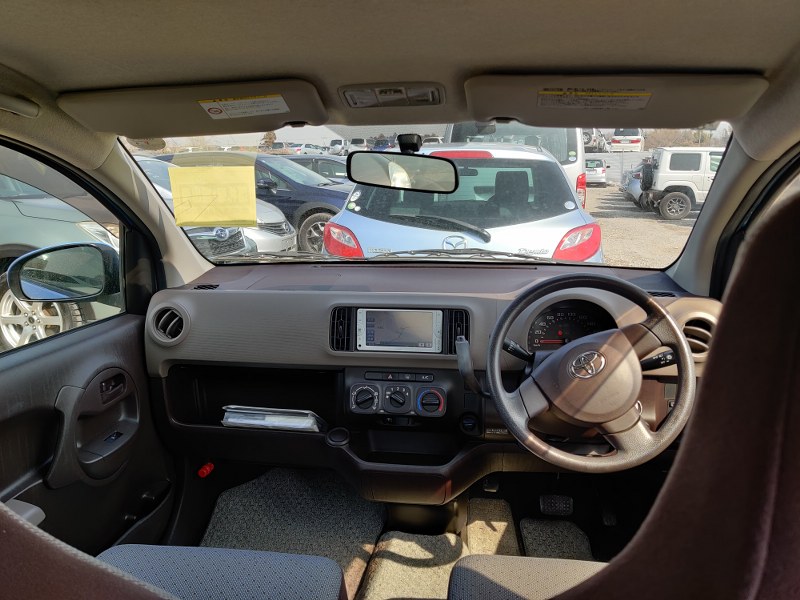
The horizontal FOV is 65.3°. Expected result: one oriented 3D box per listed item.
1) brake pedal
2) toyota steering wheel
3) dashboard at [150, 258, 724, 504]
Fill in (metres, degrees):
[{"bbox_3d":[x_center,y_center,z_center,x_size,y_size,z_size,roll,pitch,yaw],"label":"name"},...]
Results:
[{"bbox_3d":[0.416,0.550,1.670,0.091,0.061,0.030,1,-23,8],"label":"brake pedal"},{"bbox_3d":[0.346,0.131,1.153,0.367,0.367,0.100,1,-15,8],"label":"toyota steering wheel"},{"bbox_3d":[0.075,0.179,1.668,1.360,0.510,0.490,1,12,8],"label":"dashboard"}]

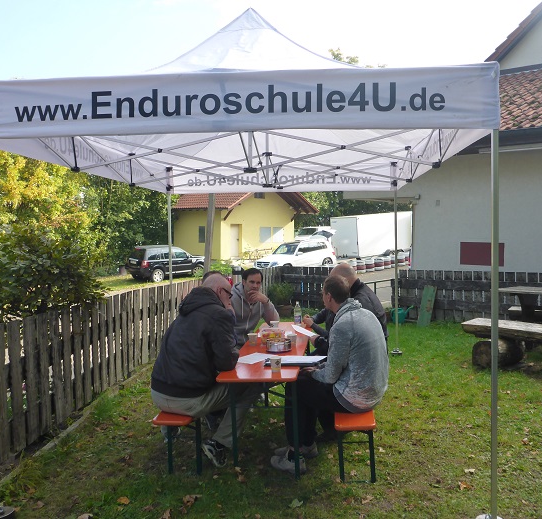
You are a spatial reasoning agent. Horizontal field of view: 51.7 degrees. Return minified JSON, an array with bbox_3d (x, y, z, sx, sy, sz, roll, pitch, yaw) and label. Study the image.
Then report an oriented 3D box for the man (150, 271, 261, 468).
[{"bbox_3d":[-0.470,0.785,3.956,0.780,1.370,0.580,-1,3,-18],"label":"man"}]

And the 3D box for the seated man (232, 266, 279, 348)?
[{"bbox_3d":[-0.260,0.745,5.136,0.580,1.350,0.740,-2,3,-37],"label":"seated man"}]

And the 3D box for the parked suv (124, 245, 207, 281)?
[{"bbox_3d":[-5.550,0.190,30.034,1.880,1.760,4.600,2,3,41],"label":"parked suv"}]

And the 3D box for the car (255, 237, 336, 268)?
[{"bbox_3d":[1.360,-0.079,29.523,4.550,1.680,1.850,-7,7,-40],"label":"car"}]

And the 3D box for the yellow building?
[{"bbox_3d":[-1.850,-2.818,38.516,8.100,5.500,6.600,-2,3,-45],"label":"yellow building"}]

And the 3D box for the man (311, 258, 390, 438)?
[{"bbox_3d":[0.600,0.735,4.535,0.760,1.420,0.560,1,3,16],"label":"man"}]

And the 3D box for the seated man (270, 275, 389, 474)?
[{"bbox_3d":[0.420,0.791,3.917,0.820,1.360,0.580,1,3,21],"label":"seated man"}]

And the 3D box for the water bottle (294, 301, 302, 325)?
[{"bbox_3d":[0.257,0.520,5.387,0.070,0.228,0.070,0,2,0],"label":"water bottle"}]

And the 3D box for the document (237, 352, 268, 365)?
[{"bbox_3d":[-0.115,0.690,3.972,0.210,0.006,0.297,2,3,36],"label":"document"}]

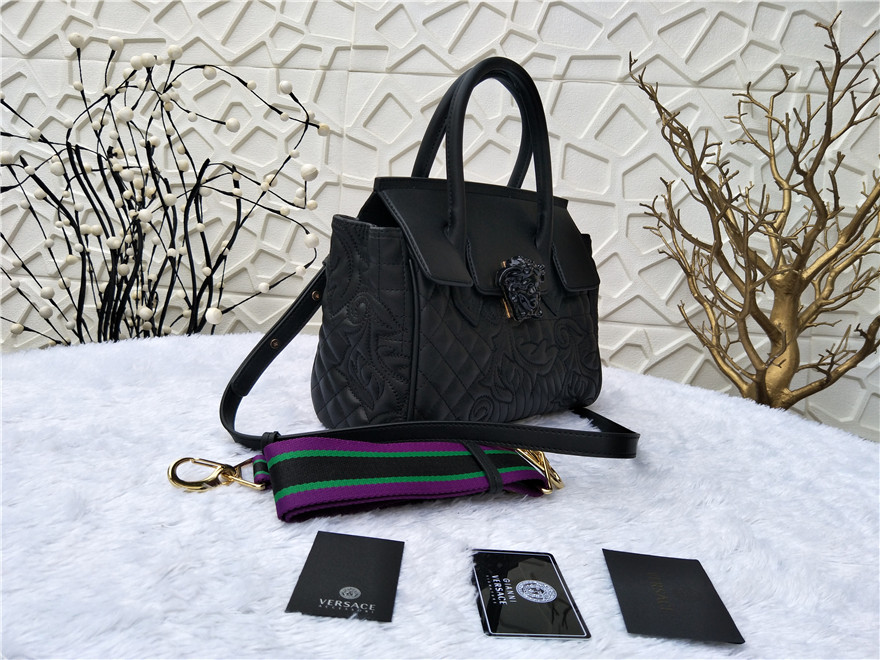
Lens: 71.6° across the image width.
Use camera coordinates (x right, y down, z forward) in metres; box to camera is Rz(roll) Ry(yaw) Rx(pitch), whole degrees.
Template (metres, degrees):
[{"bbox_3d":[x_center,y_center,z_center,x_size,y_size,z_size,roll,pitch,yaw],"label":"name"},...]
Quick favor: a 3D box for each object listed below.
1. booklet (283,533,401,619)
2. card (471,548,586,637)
[{"bbox_3d":[-0.052,0.142,0.358,0.057,0.002,0.085,5,10,2],"label":"booklet"},{"bbox_3d":[0.048,0.151,0.355,0.055,0.002,0.086,4,10,-5],"label":"card"}]

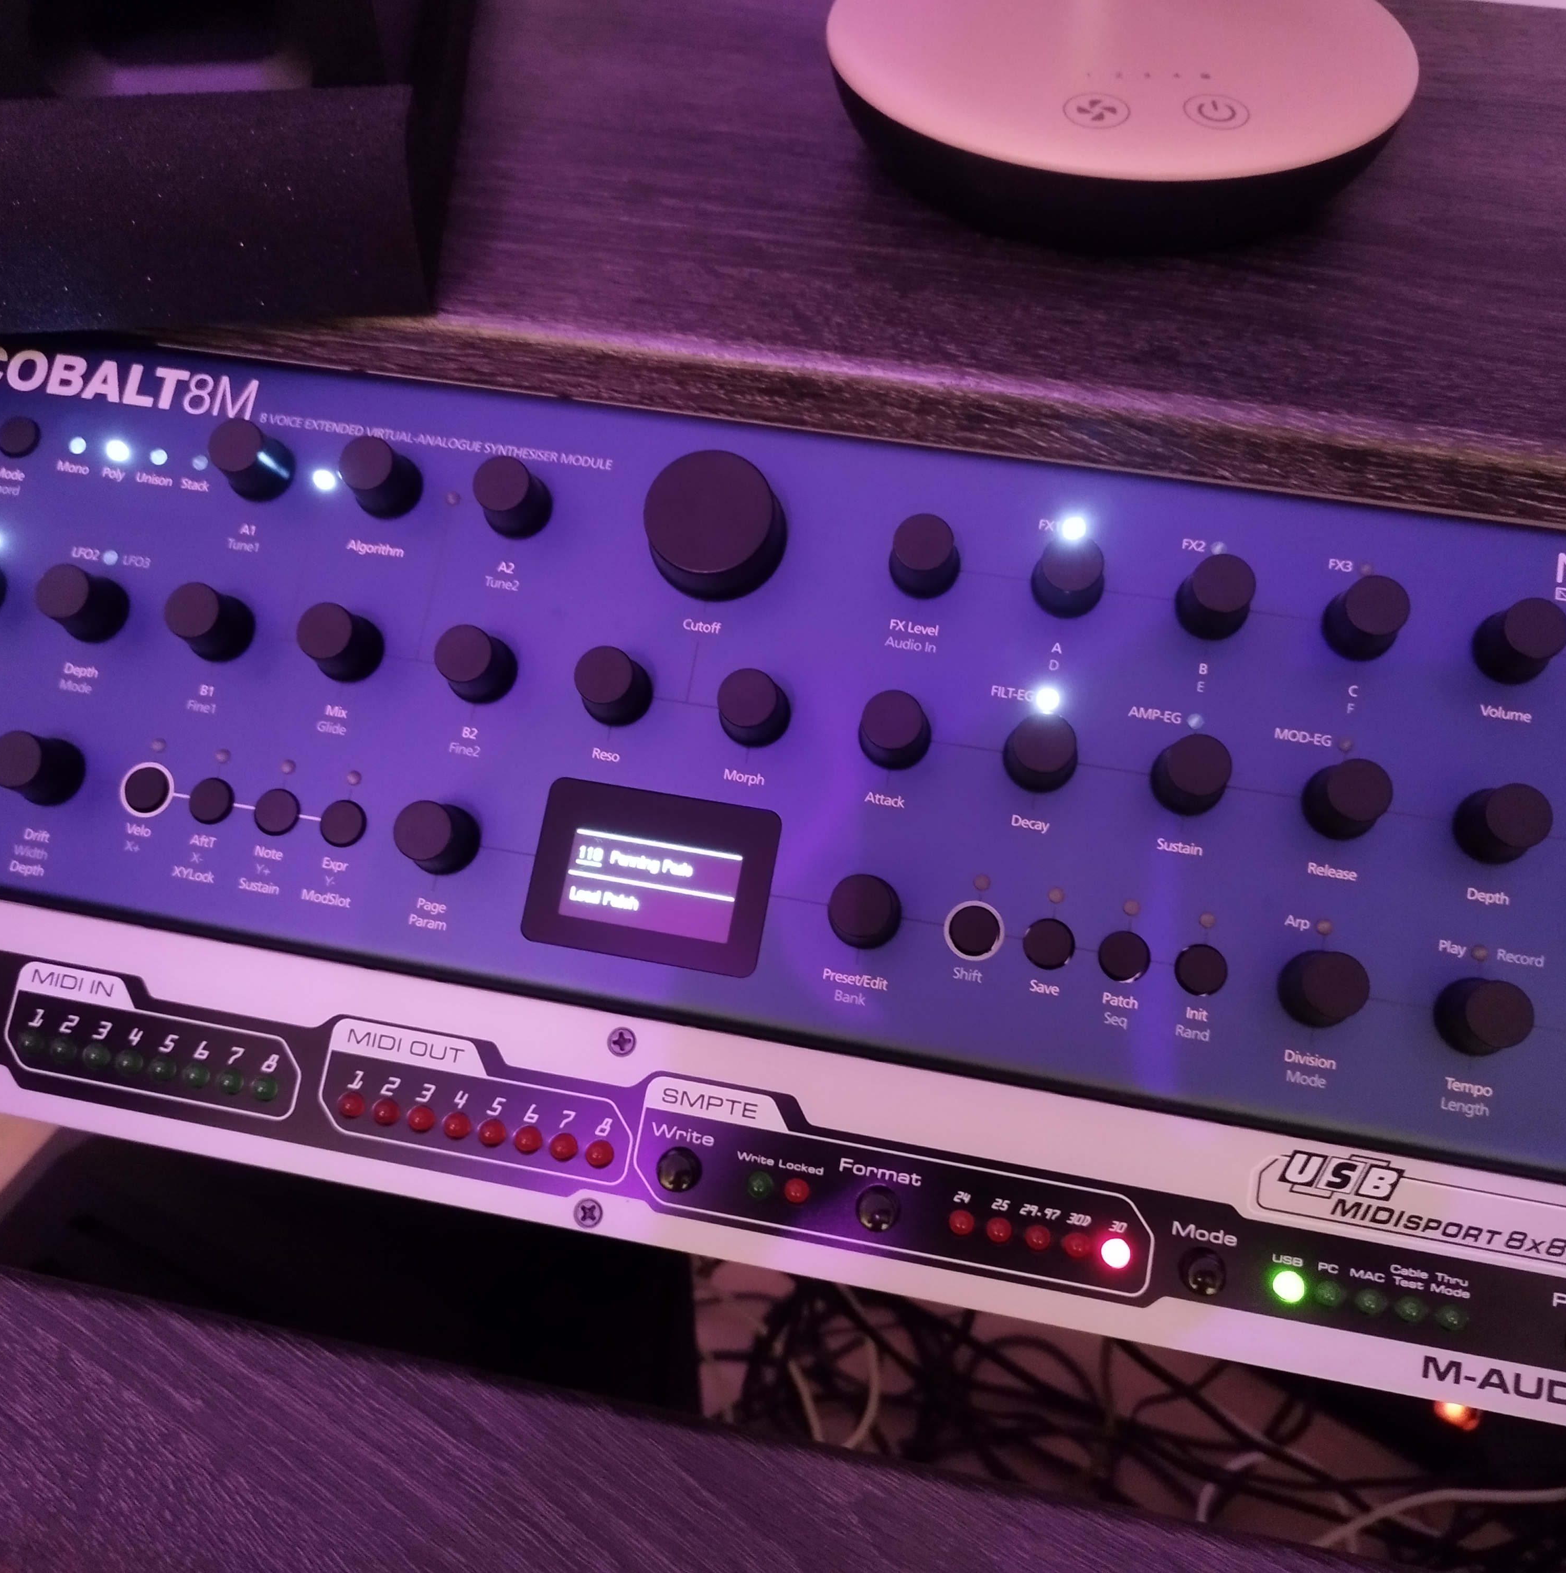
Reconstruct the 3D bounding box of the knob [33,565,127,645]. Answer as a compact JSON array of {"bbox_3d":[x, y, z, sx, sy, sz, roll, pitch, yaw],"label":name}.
[{"bbox_3d":[-0.157,-0.041,0.324,0.015,0.014,0.015,-1,79,4],"label":"knob"}]

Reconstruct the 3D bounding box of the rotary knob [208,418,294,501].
[{"bbox_3d":[-0.120,-0.074,0.327,0.016,0.014,0.016,9,80,7],"label":"rotary knob"}]

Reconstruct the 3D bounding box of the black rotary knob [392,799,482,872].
[{"bbox_3d":[-0.073,0.010,0.305,0.015,0.014,0.015,9,80,7],"label":"black rotary knob"}]

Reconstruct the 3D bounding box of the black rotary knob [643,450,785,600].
[{"bbox_3d":[-0.015,-0.057,0.315,0.031,0.014,0.031,9,80,7],"label":"black rotary knob"}]

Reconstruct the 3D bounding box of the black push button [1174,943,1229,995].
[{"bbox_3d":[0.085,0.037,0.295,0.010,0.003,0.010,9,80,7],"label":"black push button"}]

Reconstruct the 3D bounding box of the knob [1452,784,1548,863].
[{"bbox_3d":[0.143,0.007,0.287,0.015,0.014,0.015,9,80,7],"label":"knob"}]

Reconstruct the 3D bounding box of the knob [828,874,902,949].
[{"bbox_3d":[0.017,0.025,0.297,0.015,0.014,0.015,-1,79,5],"label":"knob"}]

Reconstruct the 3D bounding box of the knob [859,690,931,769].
[{"bbox_3d":[0.023,-0.012,0.303,0.016,0.014,0.016,-1,79,5],"label":"knob"}]

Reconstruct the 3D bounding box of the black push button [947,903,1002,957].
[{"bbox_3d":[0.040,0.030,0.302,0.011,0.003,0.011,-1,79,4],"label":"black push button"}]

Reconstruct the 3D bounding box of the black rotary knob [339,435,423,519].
[{"bbox_3d":[-0.090,-0.069,0.324,0.016,0.014,0.016,-1,79,5],"label":"black rotary knob"}]

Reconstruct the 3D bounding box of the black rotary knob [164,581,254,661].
[{"bbox_3d":[-0.127,-0.037,0.321,0.016,0.014,0.016,-1,79,5],"label":"black rotary knob"}]

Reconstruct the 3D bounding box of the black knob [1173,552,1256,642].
[{"bbox_3d":[0.092,-0.040,0.306,0.015,0.014,0.015,9,80,6],"label":"black knob"}]

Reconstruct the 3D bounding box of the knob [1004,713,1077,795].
[{"bbox_3d":[0.054,-0.008,0.303,0.015,0.014,0.015,-1,79,4],"label":"knob"}]

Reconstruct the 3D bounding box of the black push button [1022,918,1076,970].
[{"bbox_3d":[0.055,0.032,0.298,0.010,0.002,0.010,-1,79,5],"label":"black push button"}]

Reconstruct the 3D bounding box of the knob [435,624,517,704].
[{"bbox_3d":[-0.067,-0.027,0.315,0.015,0.014,0.015,-1,79,4],"label":"knob"}]

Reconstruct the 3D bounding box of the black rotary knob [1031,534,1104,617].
[{"bbox_3d":[0.060,-0.044,0.304,0.015,0.014,0.015,-1,79,5],"label":"black rotary knob"}]

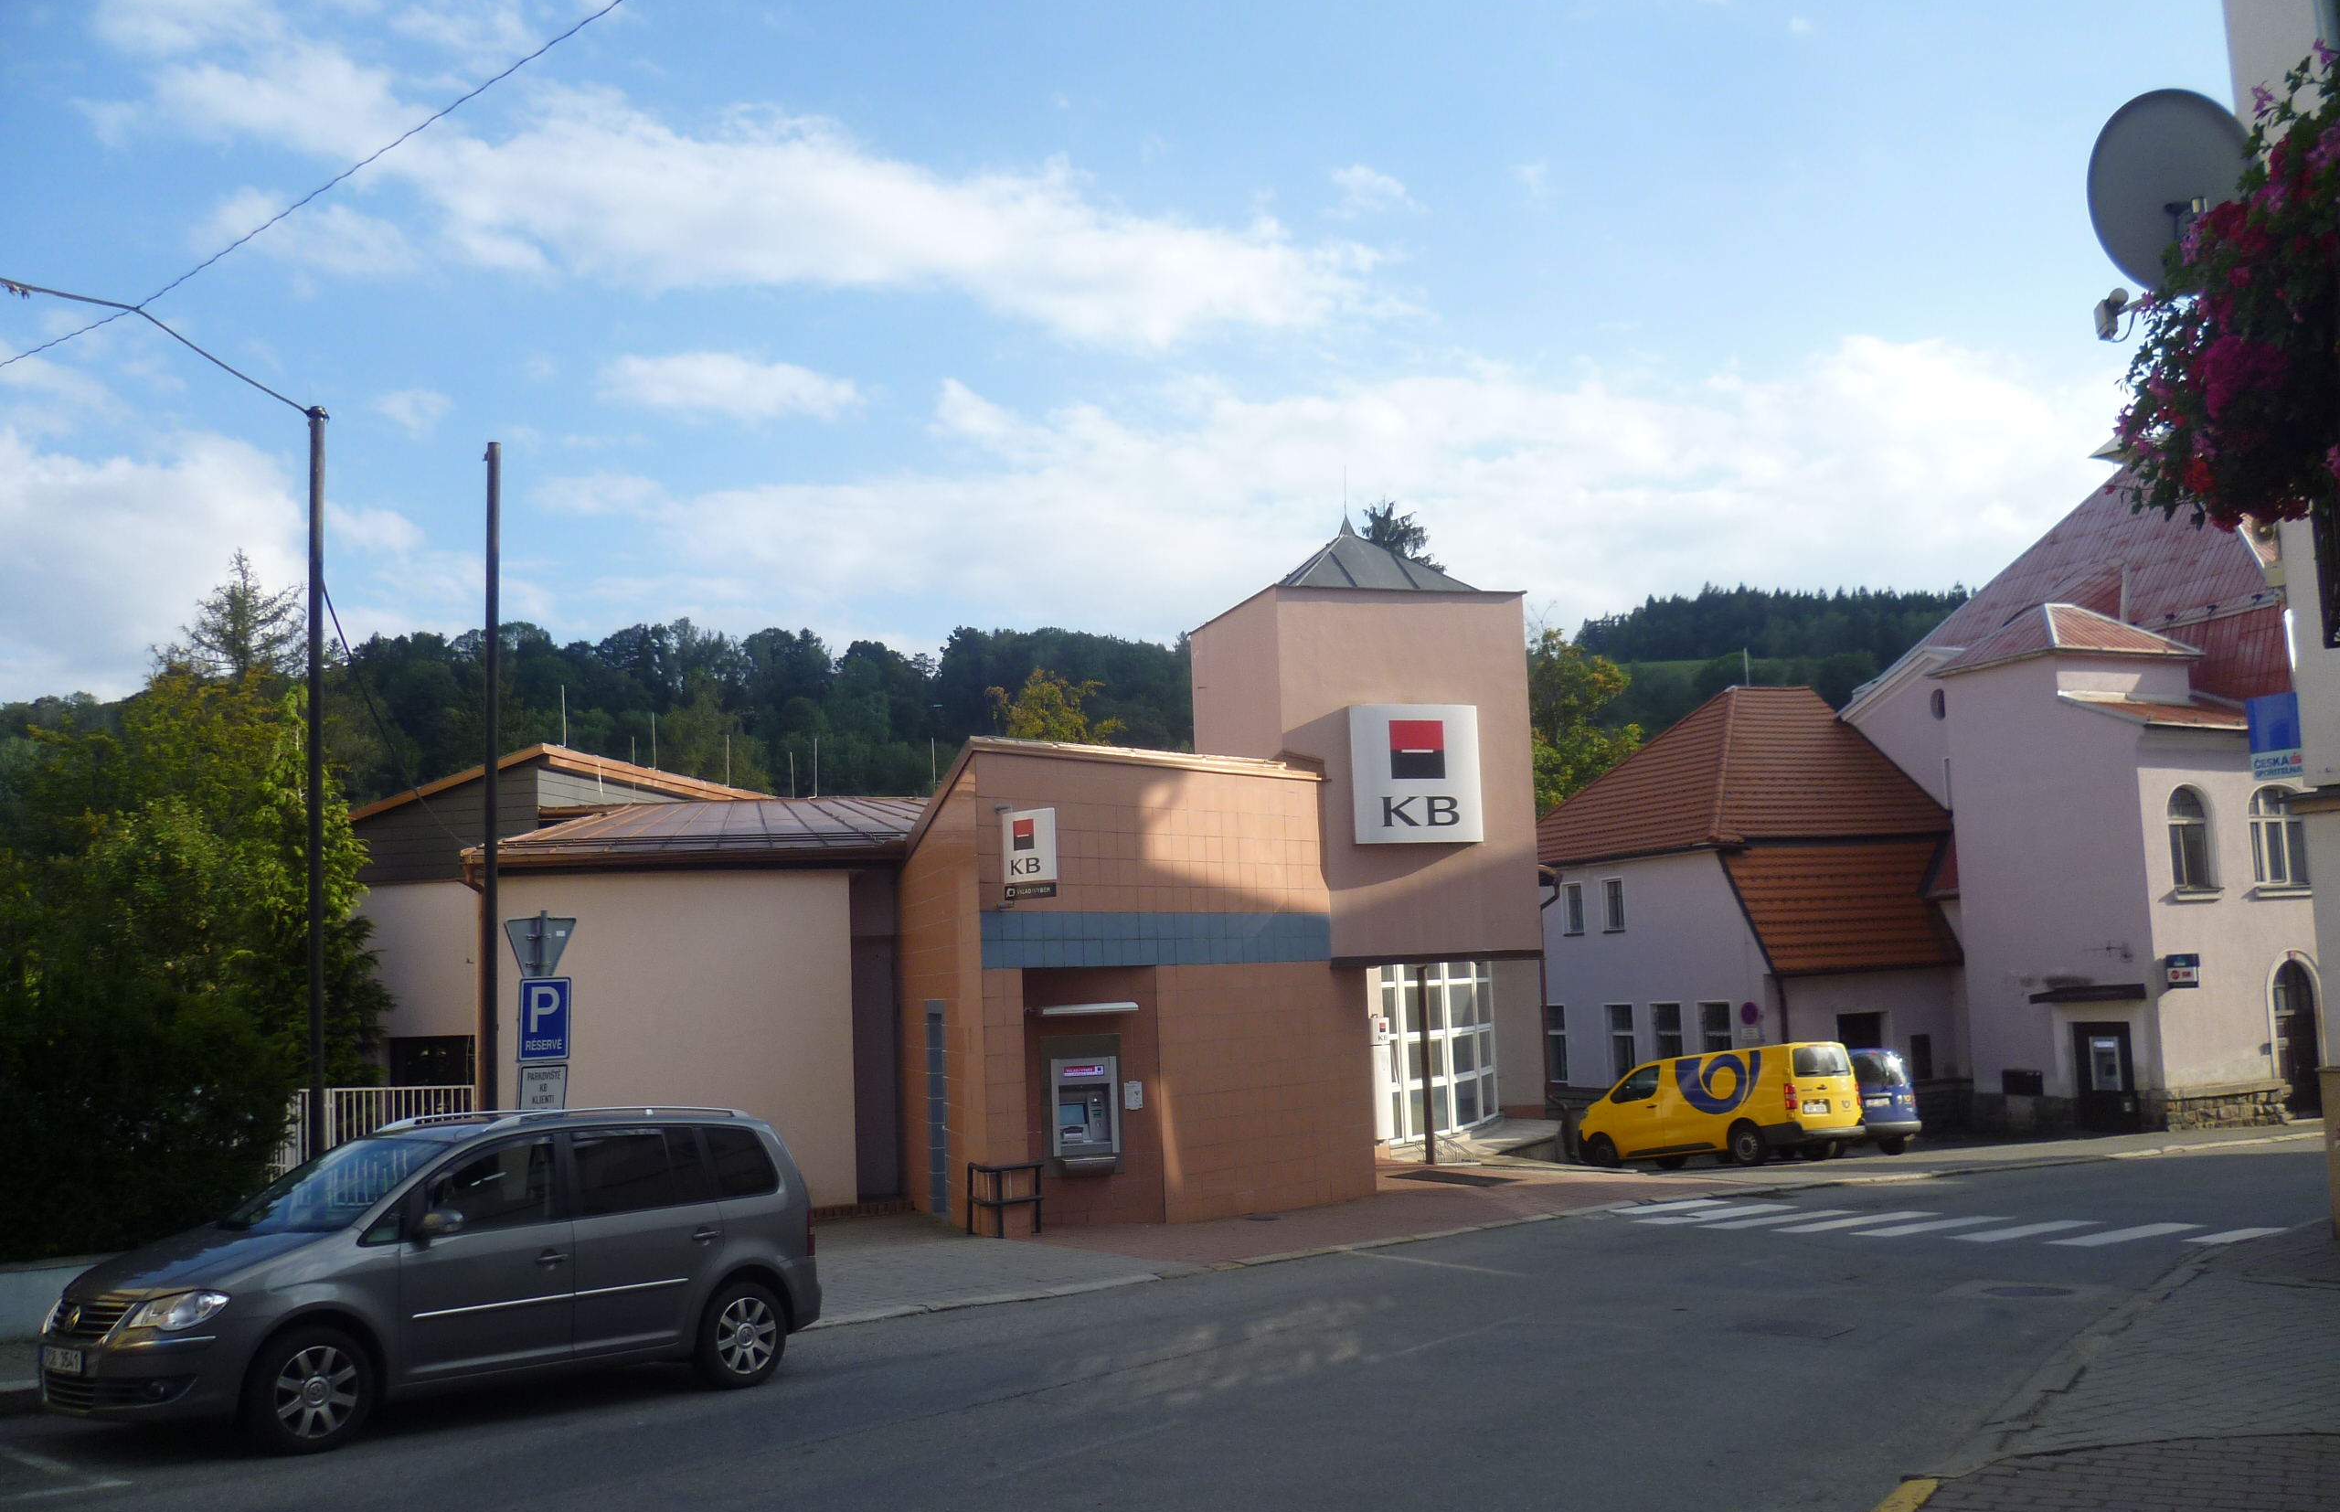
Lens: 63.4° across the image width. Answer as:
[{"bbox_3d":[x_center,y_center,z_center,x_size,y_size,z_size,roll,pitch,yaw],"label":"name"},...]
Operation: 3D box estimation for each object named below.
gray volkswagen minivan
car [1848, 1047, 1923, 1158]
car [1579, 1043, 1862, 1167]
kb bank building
[{"bbox_3d":[-4.150,2.950,11.200,1.820,1.650,4.400,-7,-11,40],"label":"gray volkswagen minivan"},{"bbox_3d":[11.480,6.480,35.000,1.810,1.840,4.390,3,-12,-32],"label":"car"},{"bbox_3d":[9.500,6.230,33.400,1.950,1.930,5.280,3,-12,-34],"label":"car"},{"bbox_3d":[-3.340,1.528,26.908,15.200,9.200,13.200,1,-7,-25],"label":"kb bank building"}]

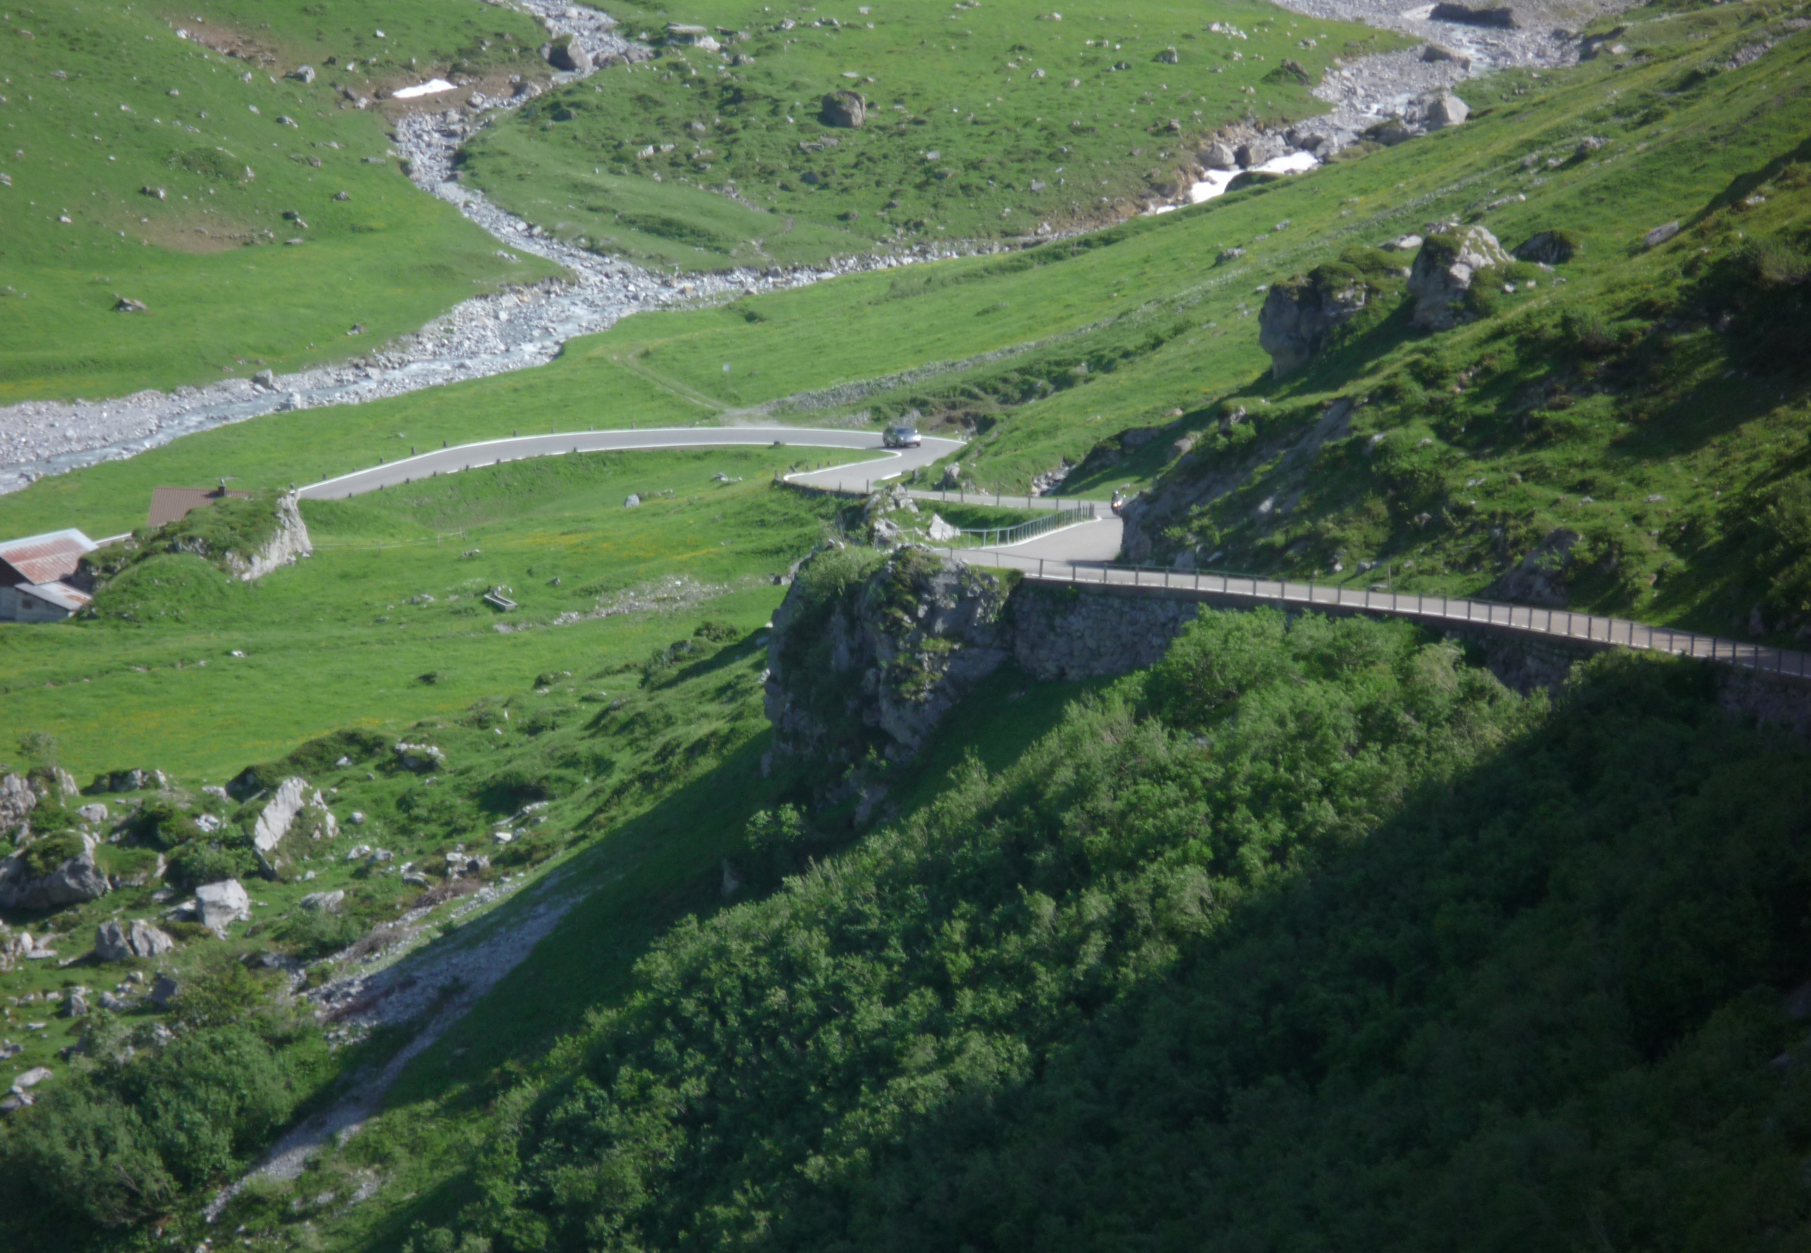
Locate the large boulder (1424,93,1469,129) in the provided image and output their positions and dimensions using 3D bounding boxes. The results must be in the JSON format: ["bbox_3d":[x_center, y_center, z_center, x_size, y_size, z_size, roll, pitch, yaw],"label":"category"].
[{"bbox_3d":[54.479,-51.916,790.000,4.510,3.450,4.000,4,9,4],"label":"large boulder"}]

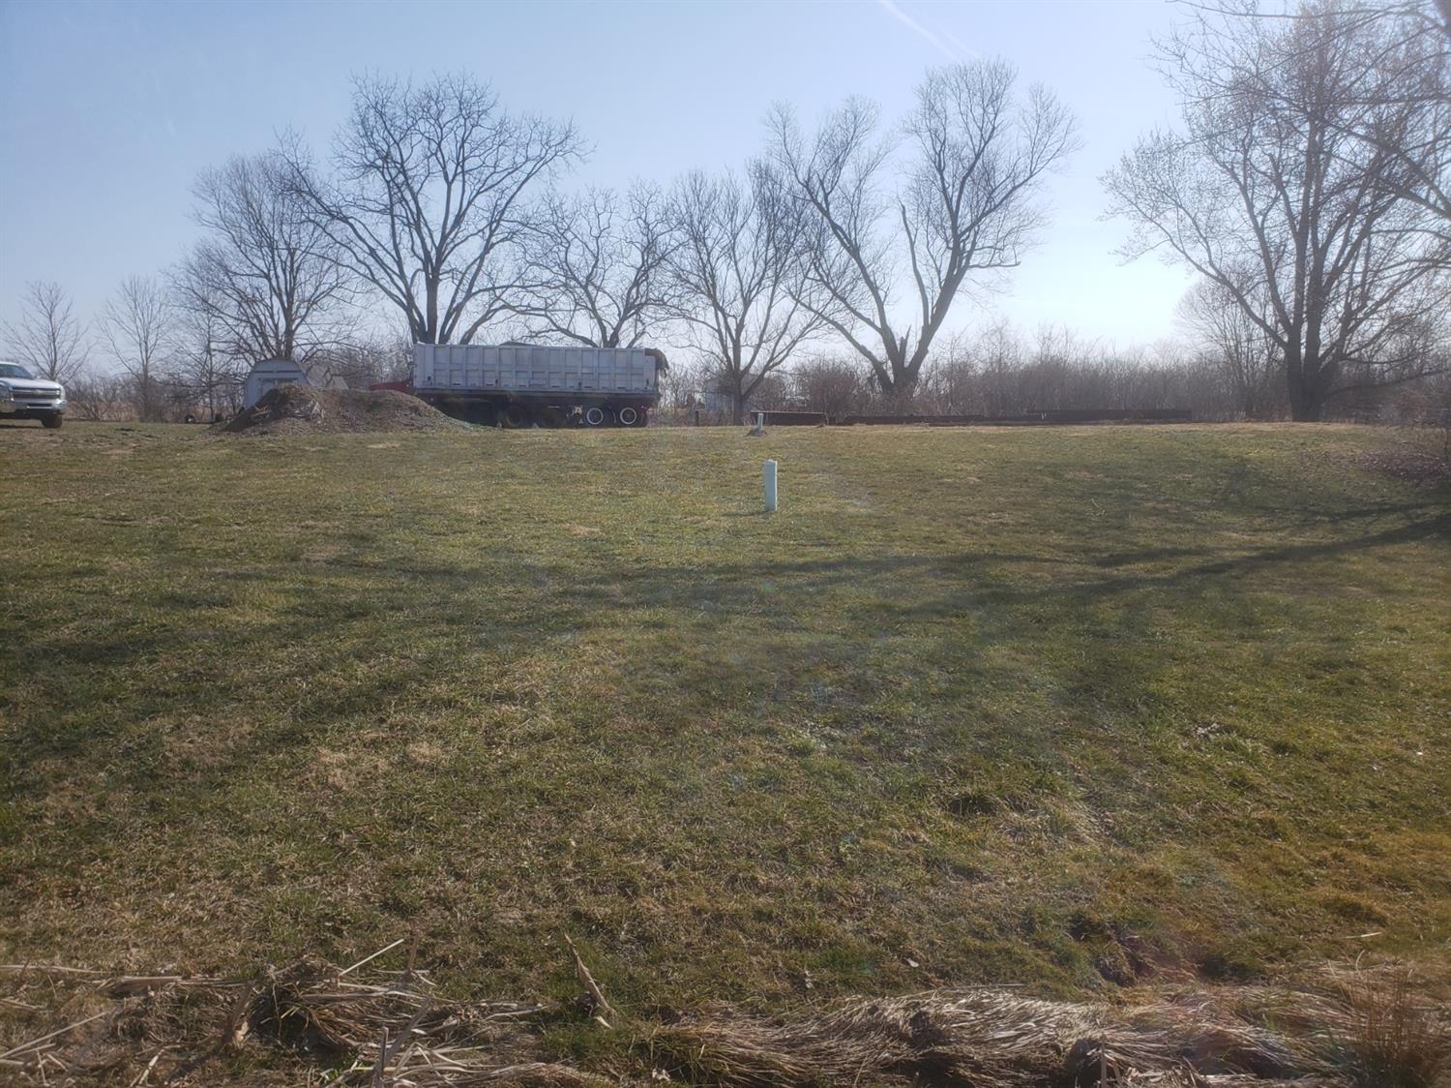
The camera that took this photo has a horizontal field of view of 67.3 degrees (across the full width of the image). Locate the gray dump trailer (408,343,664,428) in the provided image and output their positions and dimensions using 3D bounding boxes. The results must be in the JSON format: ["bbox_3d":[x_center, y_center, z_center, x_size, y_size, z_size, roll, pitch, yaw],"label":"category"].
[{"bbox_3d":[-7.183,-6.121,42.840,9.500,3.200,2.500,1,7,0],"label":"gray dump trailer"}]

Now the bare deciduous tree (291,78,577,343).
[{"bbox_3d":[-13.862,-13.618,50.990,13.953,16.163,11.860,-1,7,-15],"label":"bare deciduous tree"}]

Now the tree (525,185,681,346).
[{"bbox_3d":[-5.798,-10.957,50.312,7.119,11.015,6.763,0,7,-7],"label":"tree"}]

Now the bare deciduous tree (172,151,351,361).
[{"bbox_3d":[-24.175,-13.158,56.149,9.055,13.612,8.603,-2,8,-23],"label":"bare deciduous tree"}]

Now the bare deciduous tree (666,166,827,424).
[{"bbox_3d":[1.032,-11.106,49.279,7.281,11.532,6.917,1,7,1],"label":"bare deciduous tree"}]

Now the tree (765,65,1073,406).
[{"bbox_3d":[9.724,-14.174,51.944,14.592,16.901,11.674,2,7,10],"label":"tree"}]

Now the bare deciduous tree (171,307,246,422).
[{"bbox_3d":[-27.008,-9.350,56.629,3.830,5.935,3.638,-3,8,-25],"label":"bare deciduous tree"}]

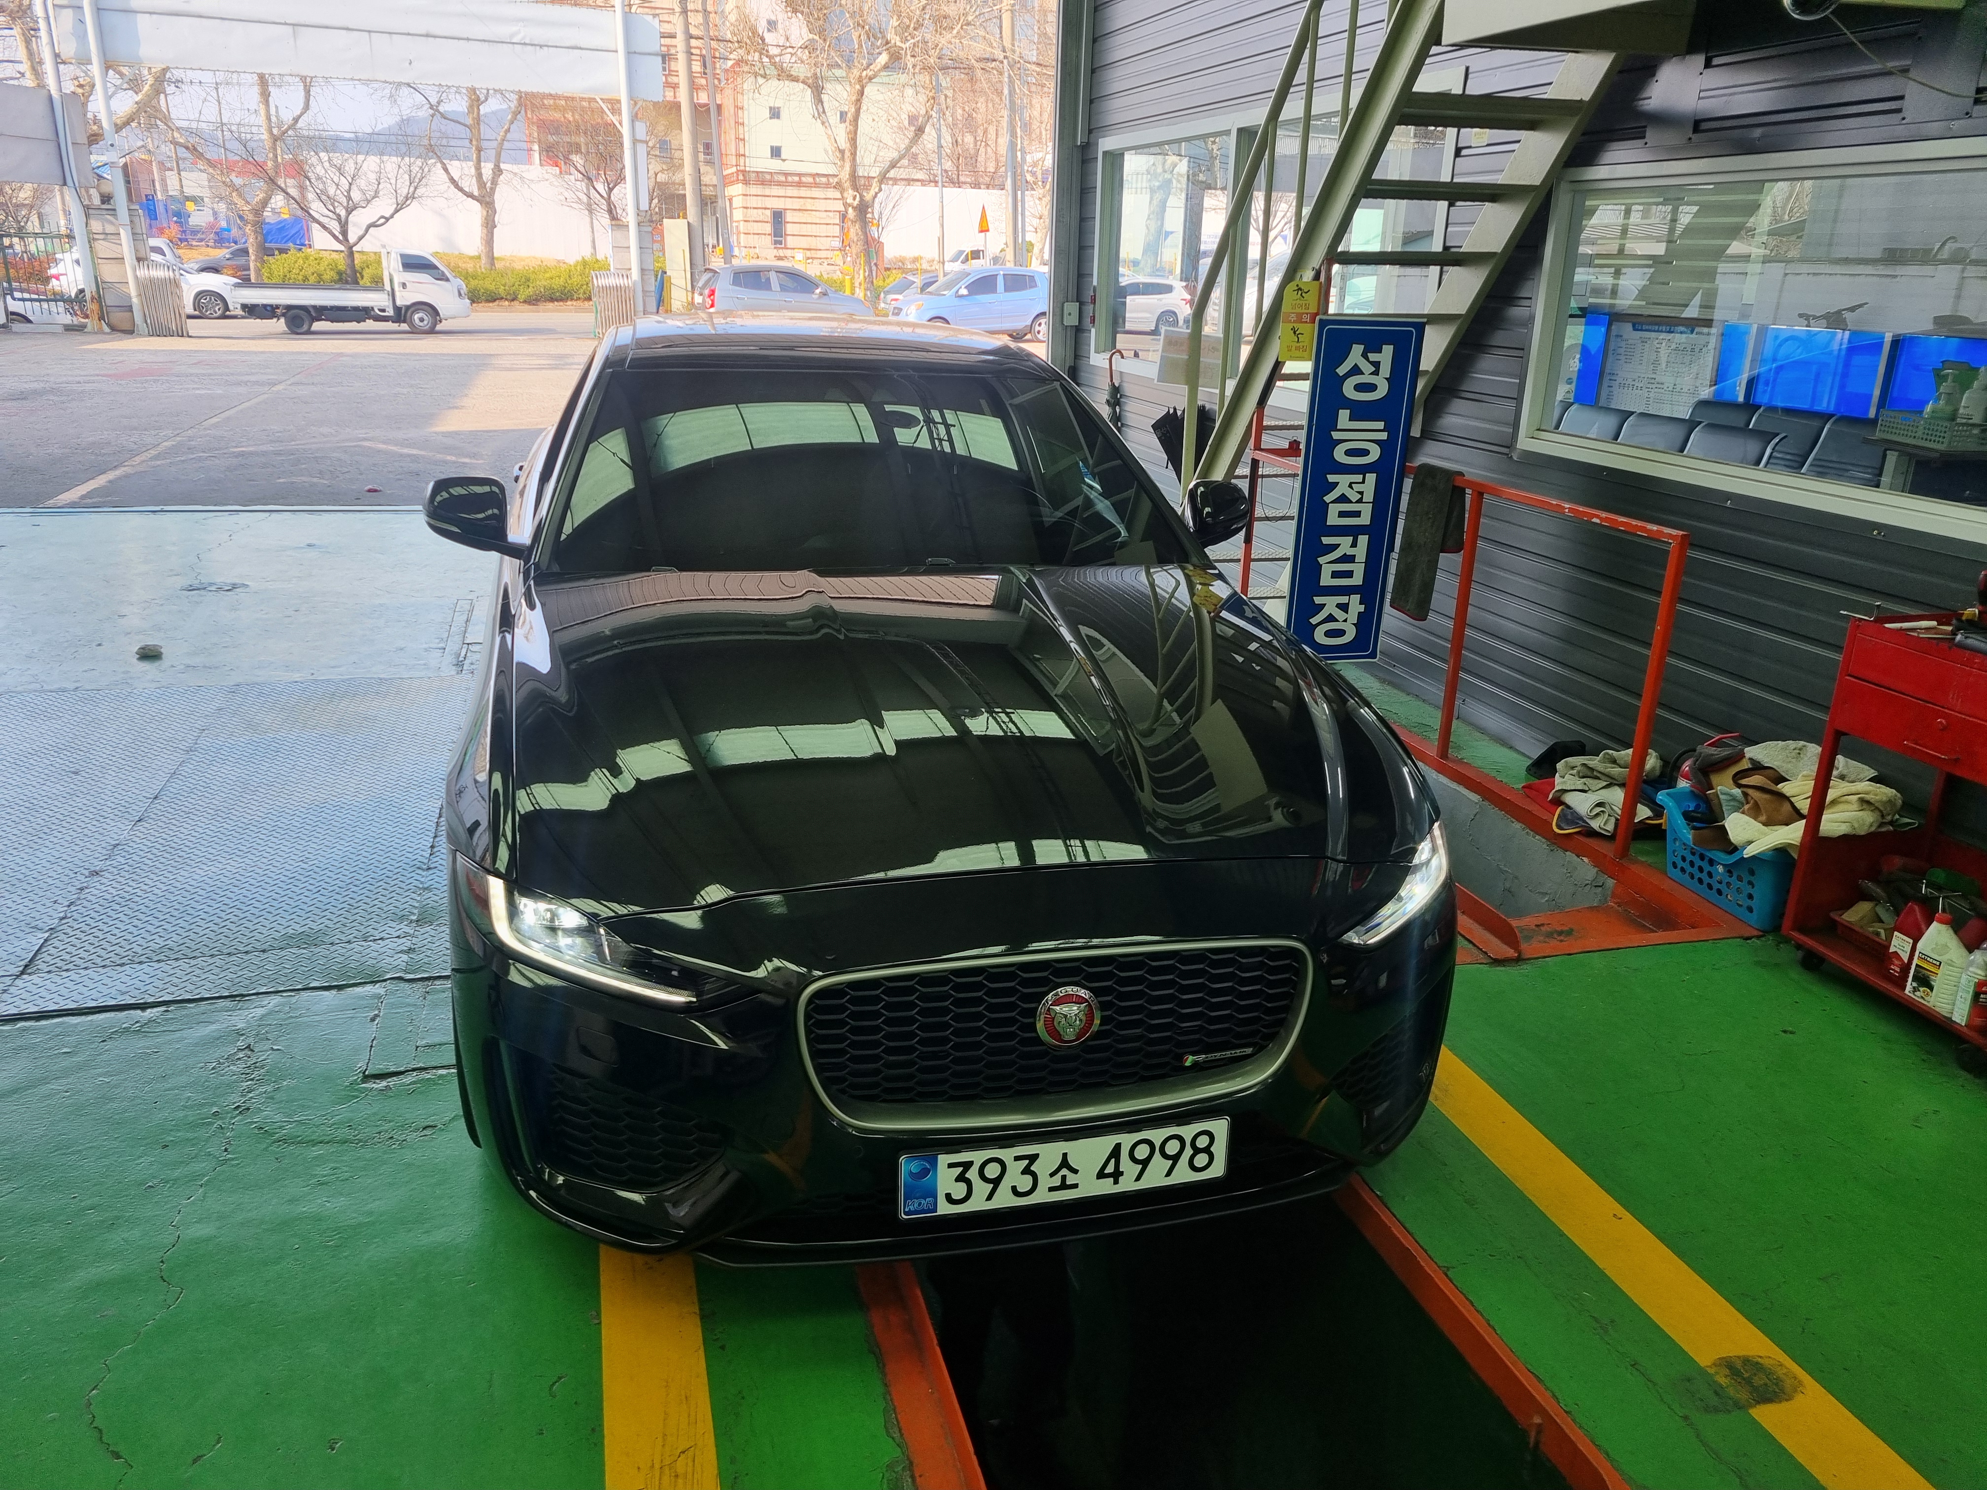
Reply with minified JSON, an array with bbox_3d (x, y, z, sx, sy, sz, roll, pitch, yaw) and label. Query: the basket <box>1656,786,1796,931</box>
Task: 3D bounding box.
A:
[{"bbox_3d":[2.099,0.312,4.139,0.290,0.236,0.430,-3,18,-15],"label":"basket"}]

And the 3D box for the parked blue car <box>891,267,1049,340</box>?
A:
[{"bbox_3d":[-0.237,-9.604,32.528,3.530,1.480,1.595,-3,18,-15],"label":"parked blue car"}]

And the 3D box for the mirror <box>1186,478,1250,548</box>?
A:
[{"bbox_3d":[0.564,-0.621,3.966,0.240,0.178,0.140,-3,18,-15],"label":"mirror"}]

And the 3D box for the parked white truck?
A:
[{"bbox_3d":[-14.951,-10.671,34.880,5.100,1.980,1.740,-4,19,-19],"label":"parked white truck"}]

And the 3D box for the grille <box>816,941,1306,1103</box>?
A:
[{"bbox_3d":[0.114,0.428,2.270,0.800,0.225,0.110,-3,6,-15],"label":"grille"}]

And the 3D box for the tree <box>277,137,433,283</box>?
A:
[{"bbox_3d":[-22.245,-18.059,51.321,5.400,5.600,5.000,-3,18,-15],"label":"tree"}]

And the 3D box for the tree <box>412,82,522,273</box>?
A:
[{"bbox_3d":[-19.313,-20.772,54.846,4.600,8.800,4.600,-3,18,-15],"label":"tree"}]

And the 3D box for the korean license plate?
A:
[{"bbox_3d":[0.117,0.639,2.266,0.522,0.112,0.020,-3,18,-15],"label":"korean license plate"}]

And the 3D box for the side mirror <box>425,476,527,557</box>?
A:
[{"bbox_3d":[-1.206,-0.534,3.494,0.240,0.178,0.140,-3,18,-15],"label":"side mirror"}]

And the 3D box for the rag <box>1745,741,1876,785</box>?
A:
[{"bbox_3d":[2.194,0.056,4.039,0.220,0.120,0.380,-3,18,-15],"label":"rag"}]

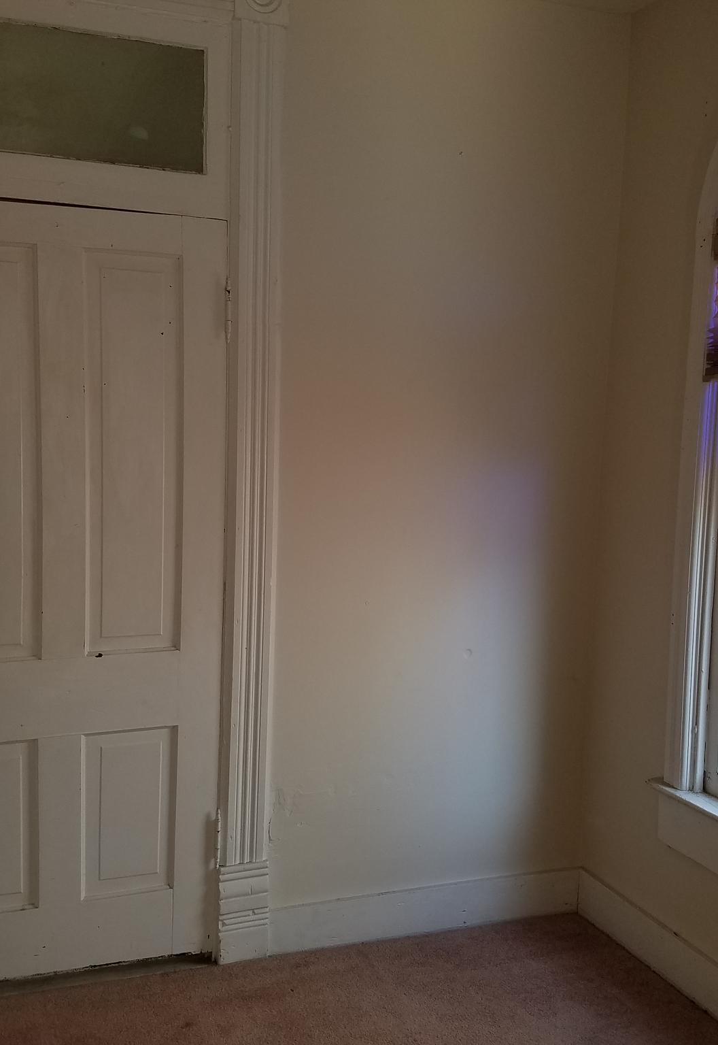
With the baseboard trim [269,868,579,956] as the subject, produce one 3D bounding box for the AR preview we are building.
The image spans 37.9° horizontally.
[{"bbox_3d":[0.228,1.216,3.294,1.054,0.150,0.023,0,5,-20],"label":"baseboard trim"}]

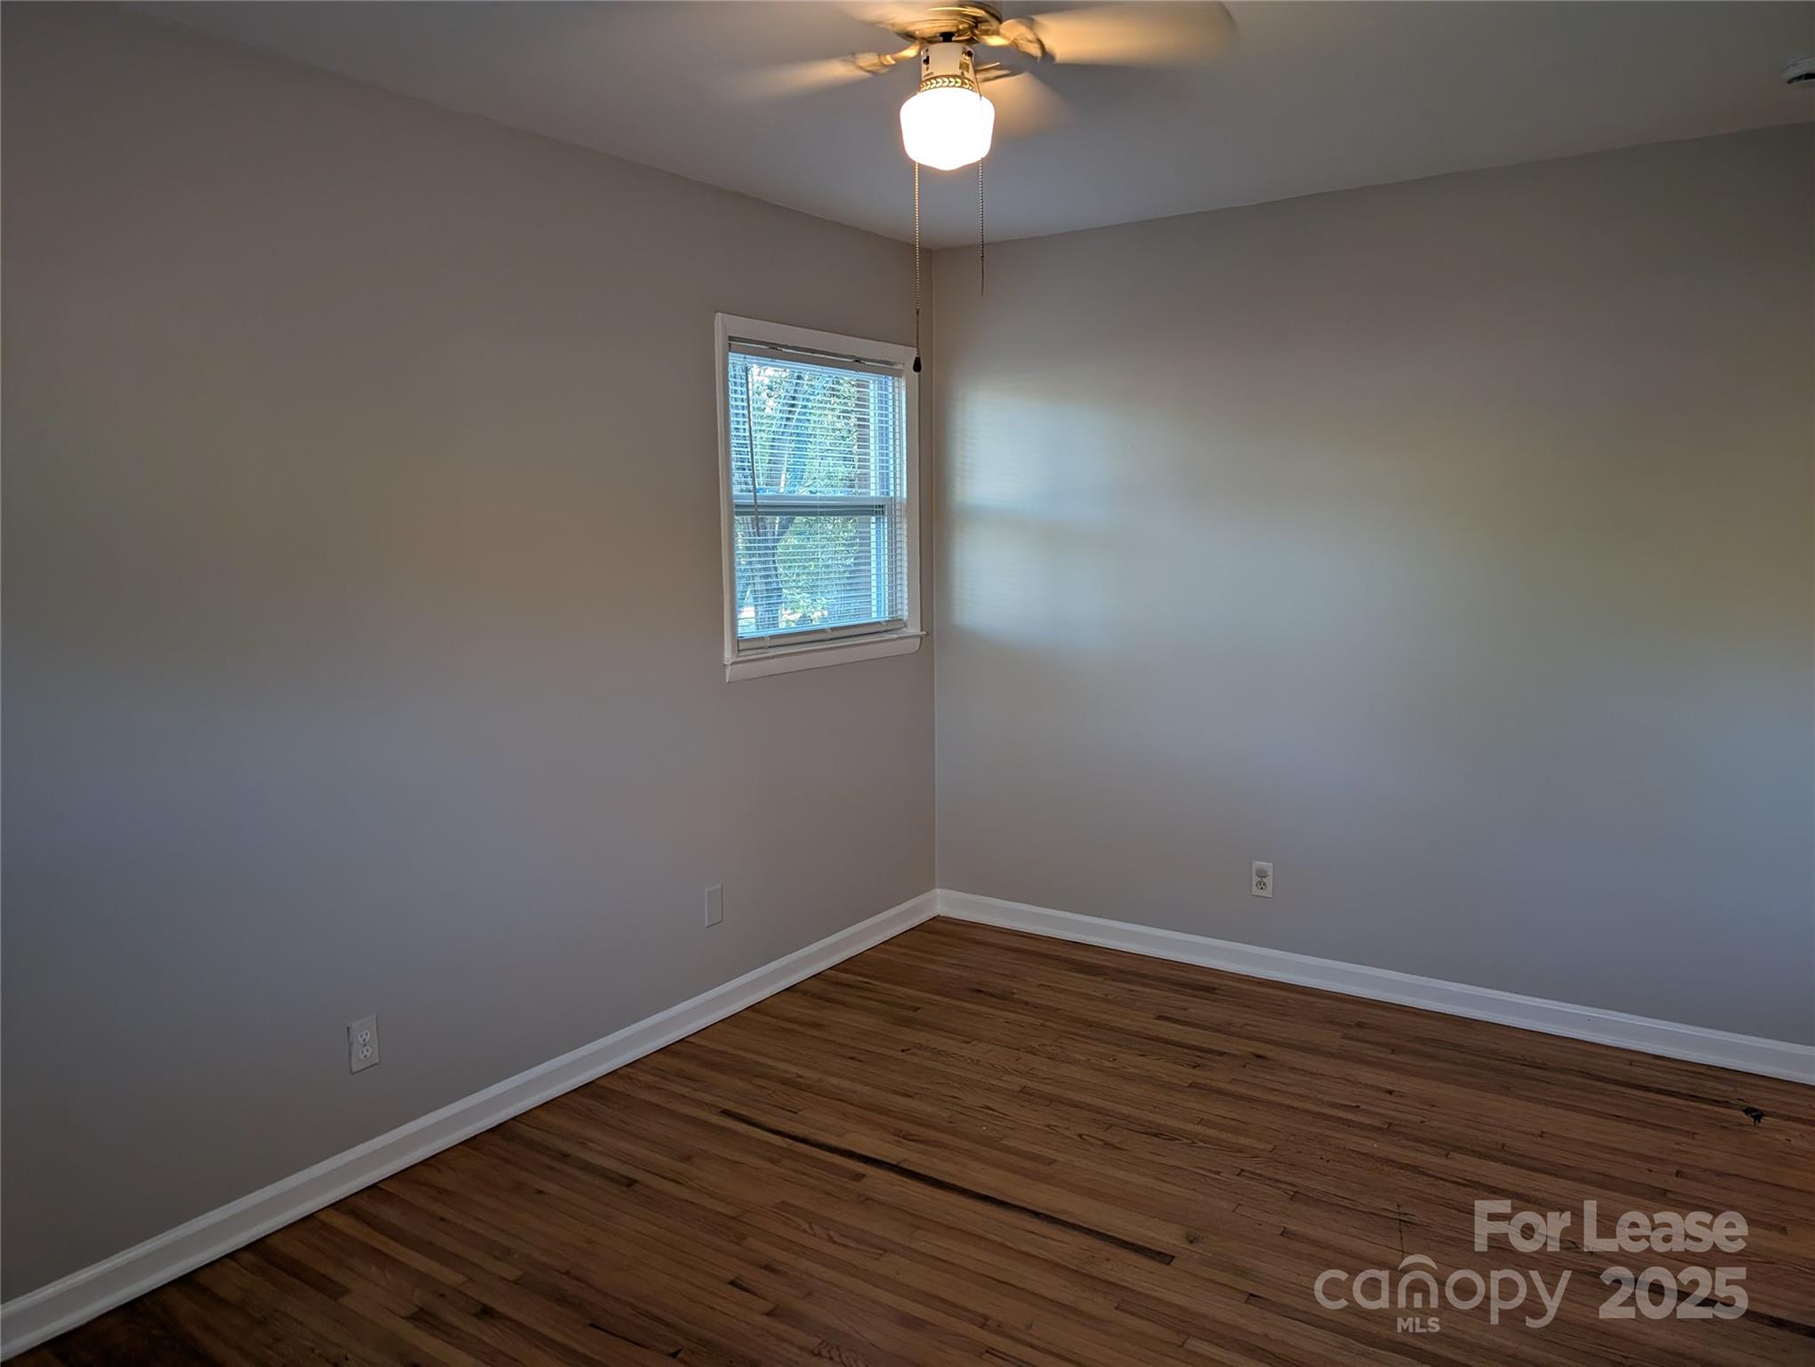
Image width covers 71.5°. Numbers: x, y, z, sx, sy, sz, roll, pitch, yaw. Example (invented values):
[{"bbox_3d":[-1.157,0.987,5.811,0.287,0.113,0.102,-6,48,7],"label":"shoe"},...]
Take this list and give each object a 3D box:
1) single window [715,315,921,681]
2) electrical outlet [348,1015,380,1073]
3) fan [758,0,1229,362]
[{"bbox_3d":[-0.276,-0.593,4.128,0.100,1.080,1.040,4,9,34],"label":"single window"},{"bbox_3d":[-1.223,0.818,2.848,0.010,0.115,0.071,4,9,34],"label":"electrical outlet"},{"bbox_3d":[0.065,-0.878,2.095,1.030,0.701,1.030,-1,7,0],"label":"fan"}]

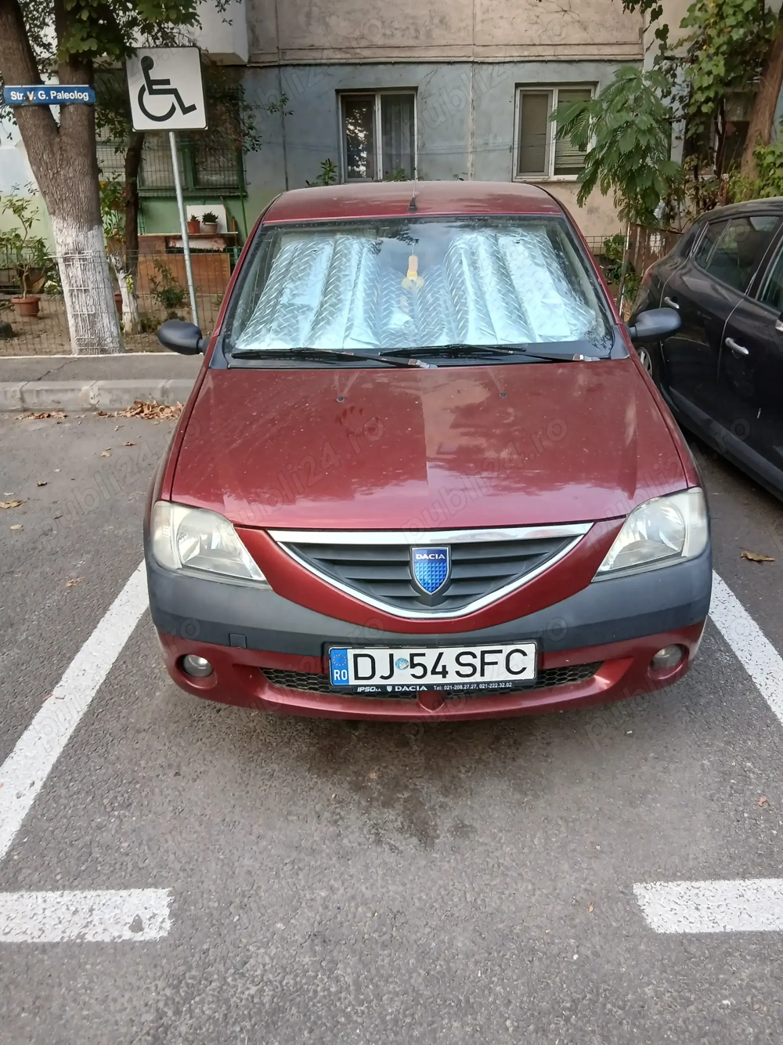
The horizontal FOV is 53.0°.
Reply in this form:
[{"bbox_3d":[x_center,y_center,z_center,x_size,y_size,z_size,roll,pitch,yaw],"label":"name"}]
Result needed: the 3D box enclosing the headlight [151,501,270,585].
[{"bbox_3d":[-0.504,0.054,2.123,0.440,0.180,0.290,4,25,12],"label":"headlight"}]

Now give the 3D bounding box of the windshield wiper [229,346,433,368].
[{"bbox_3d":[-0.219,-0.576,2.750,0.740,0.065,0.085,5,25,10],"label":"windshield wiper"}]

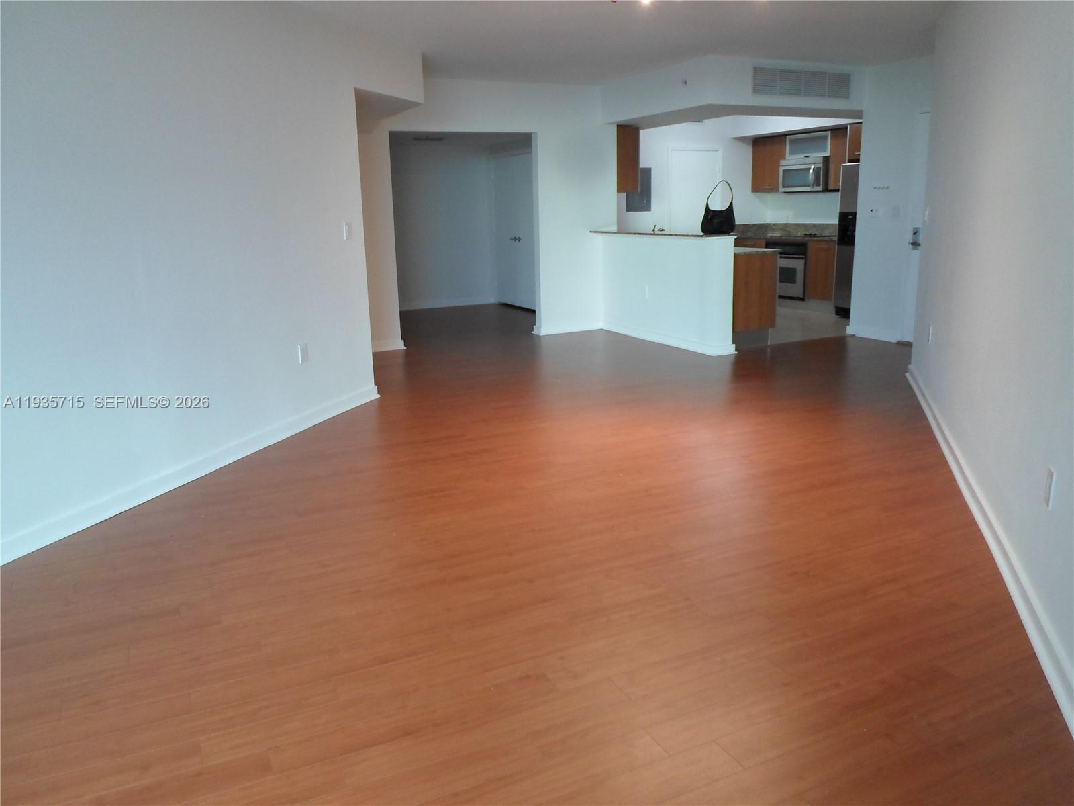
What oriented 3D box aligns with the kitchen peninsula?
[{"bbox_3d":[1.487,-1.194,7.889,1.030,1.075,1.970,-8,16,-25],"label":"kitchen peninsula"}]

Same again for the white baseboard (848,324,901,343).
[{"bbox_3d":[3.312,-0.677,7.650,0.020,0.095,0.620,-8,16,-25],"label":"white baseboard"}]

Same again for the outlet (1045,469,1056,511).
[{"bbox_3d":[1.596,0.268,2.420,0.008,0.118,0.072,3,15,19],"label":"outlet"}]

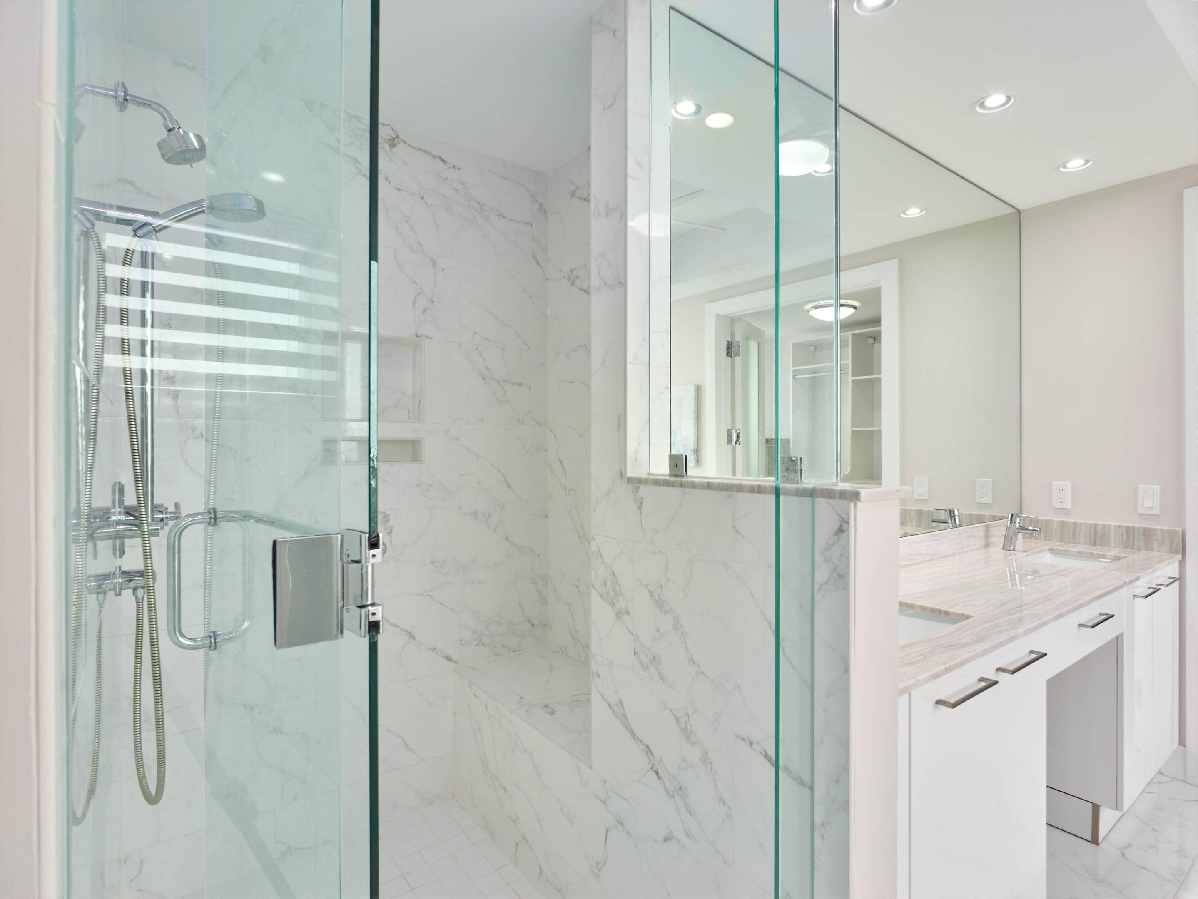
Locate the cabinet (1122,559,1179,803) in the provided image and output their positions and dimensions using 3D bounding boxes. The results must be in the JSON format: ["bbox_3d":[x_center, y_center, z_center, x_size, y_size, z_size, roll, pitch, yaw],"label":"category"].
[{"bbox_3d":[1.856,0.868,2.499,0.762,0.857,0.564,0,0,-37],"label":"cabinet"}]

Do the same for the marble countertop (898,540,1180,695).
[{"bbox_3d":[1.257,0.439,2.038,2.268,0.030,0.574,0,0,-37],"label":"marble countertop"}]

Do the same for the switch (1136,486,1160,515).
[{"bbox_3d":[2.269,0.209,2.571,0.010,0.118,0.072,0,0,-37],"label":"switch"}]

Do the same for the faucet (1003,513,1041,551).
[{"bbox_3d":[1.746,0.344,2.578,0.048,0.156,0.142,0,0,-37],"label":"faucet"}]

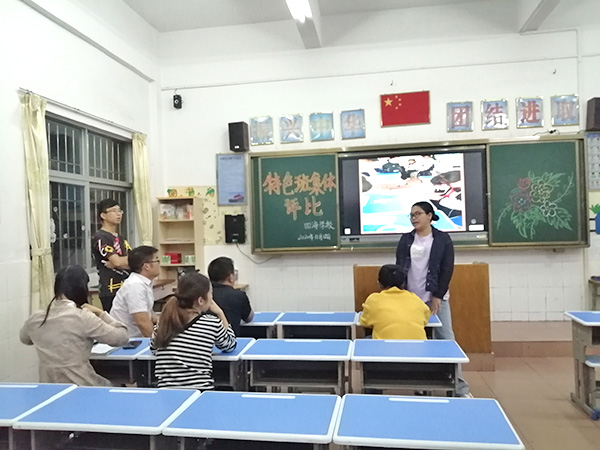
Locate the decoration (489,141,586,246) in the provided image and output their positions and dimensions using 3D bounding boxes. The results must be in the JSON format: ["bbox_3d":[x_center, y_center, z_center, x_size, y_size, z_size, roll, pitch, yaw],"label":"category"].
[{"bbox_3d":[2.782,-0.370,5.315,1.050,1.225,0.060,-2,0,9],"label":"decoration"}]

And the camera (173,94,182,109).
[{"bbox_3d":[-1.625,-1.638,5.999,0.090,0.170,0.080,-2,0,9],"label":"camera"}]

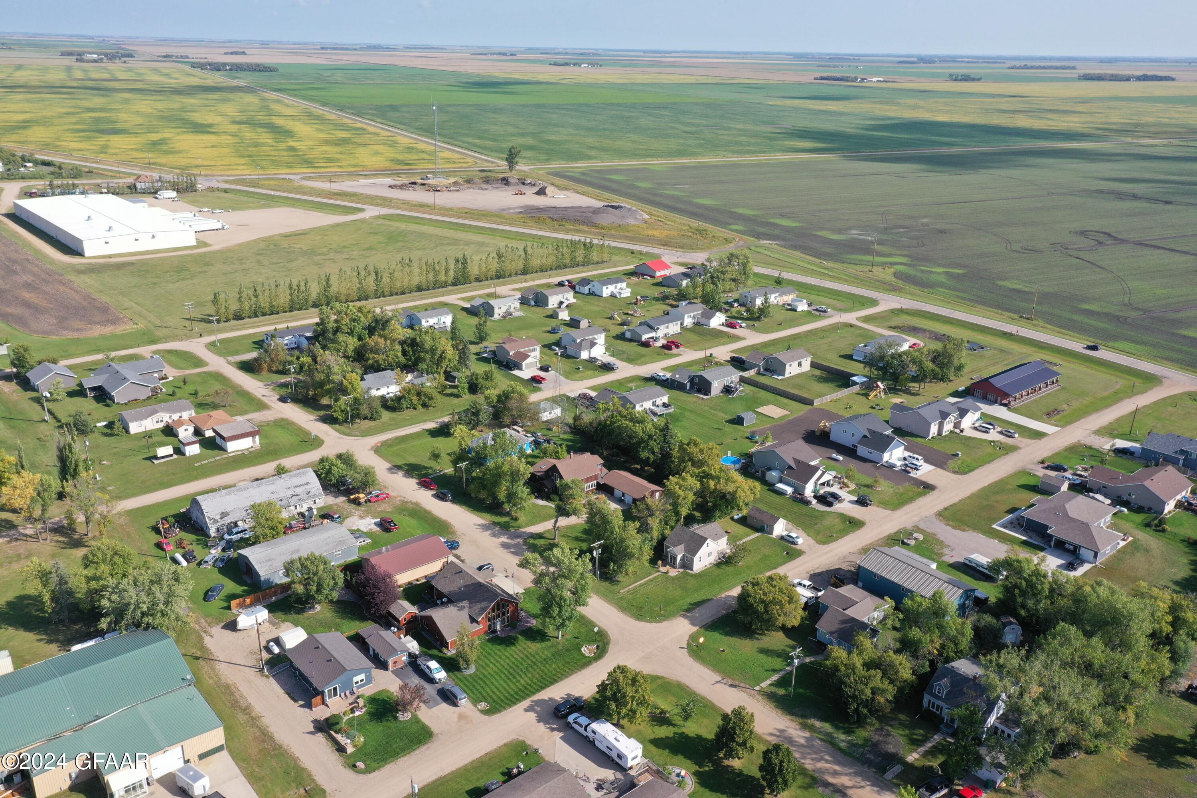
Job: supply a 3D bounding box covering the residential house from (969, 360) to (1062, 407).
[{"bbox_3d":[123.190,-5.369,273.405,31.268,5.932,12.869,-17,27,-39],"label":"residential house"}]

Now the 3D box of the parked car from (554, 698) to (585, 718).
[{"bbox_3d":[-4.836,50.401,153.046,4.750,1.700,1.920,-15,26,-35],"label":"parked car"}]

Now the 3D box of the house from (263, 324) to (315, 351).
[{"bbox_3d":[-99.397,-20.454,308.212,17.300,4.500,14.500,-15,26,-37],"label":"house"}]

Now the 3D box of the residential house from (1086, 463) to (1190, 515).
[{"bbox_3d":[135.390,20.607,232.440,18.000,5.500,18.900,-16,27,-37],"label":"residential house"}]

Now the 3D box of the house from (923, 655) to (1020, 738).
[{"bbox_3d":[59.640,46.930,145.560,10.200,6.900,12.800,-15,26,-37],"label":"house"}]

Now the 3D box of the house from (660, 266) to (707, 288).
[{"bbox_3d":[40.936,-56.015,426.923,11.000,5.000,26.200,20,28,40],"label":"house"}]

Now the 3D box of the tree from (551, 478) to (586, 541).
[{"bbox_3d":[-6.036,22.455,187.590,7.000,14.000,7.000,1,21,0],"label":"tree"}]

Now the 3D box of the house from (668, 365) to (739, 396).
[{"bbox_3d":[32.610,-6.490,286.270,17.200,5.400,14.600,-15,26,-37],"label":"house"}]

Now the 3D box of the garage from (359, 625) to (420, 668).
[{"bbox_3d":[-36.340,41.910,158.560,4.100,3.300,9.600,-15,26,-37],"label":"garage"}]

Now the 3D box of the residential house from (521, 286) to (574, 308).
[{"bbox_3d":[-21.037,-43.229,388.961,19.200,6.100,13.400,-16,27,-37],"label":"residential house"}]

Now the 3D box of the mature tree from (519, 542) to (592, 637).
[{"bbox_3d":[-7.556,35.498,168.067,12.400,18.600,12.000,1,21,0],"label":"mature tree"}]

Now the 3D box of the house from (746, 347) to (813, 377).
[{"bbox_3d":[56.218,-12.428,293.670,15.600,5.900,14.700,-17,27,-39],"label":"house"}]

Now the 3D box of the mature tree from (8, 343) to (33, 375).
[{"bbox_3d":[-176.441,-12.237,284.877,5.960,10.170,5.960,1,21,0],"label":"mature tree"}]

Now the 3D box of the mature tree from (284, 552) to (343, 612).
[{"bbox_3d":[-49.202,31.900,161.008,9.600,10.000,9.600,-17,27,-39],"label":"mature tree"}]

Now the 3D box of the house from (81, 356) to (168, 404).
[{"bbox_3d":[-144.890,-6.425,287.102,24.300,6.000,25.500,-16,27,-38],"label":"house"}]

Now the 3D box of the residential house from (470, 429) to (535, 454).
[{"bbox_3d":[-23.770,10.557,224.488,13.271,5.630,8.546,-17,27,-39],"label":"residential house"}]

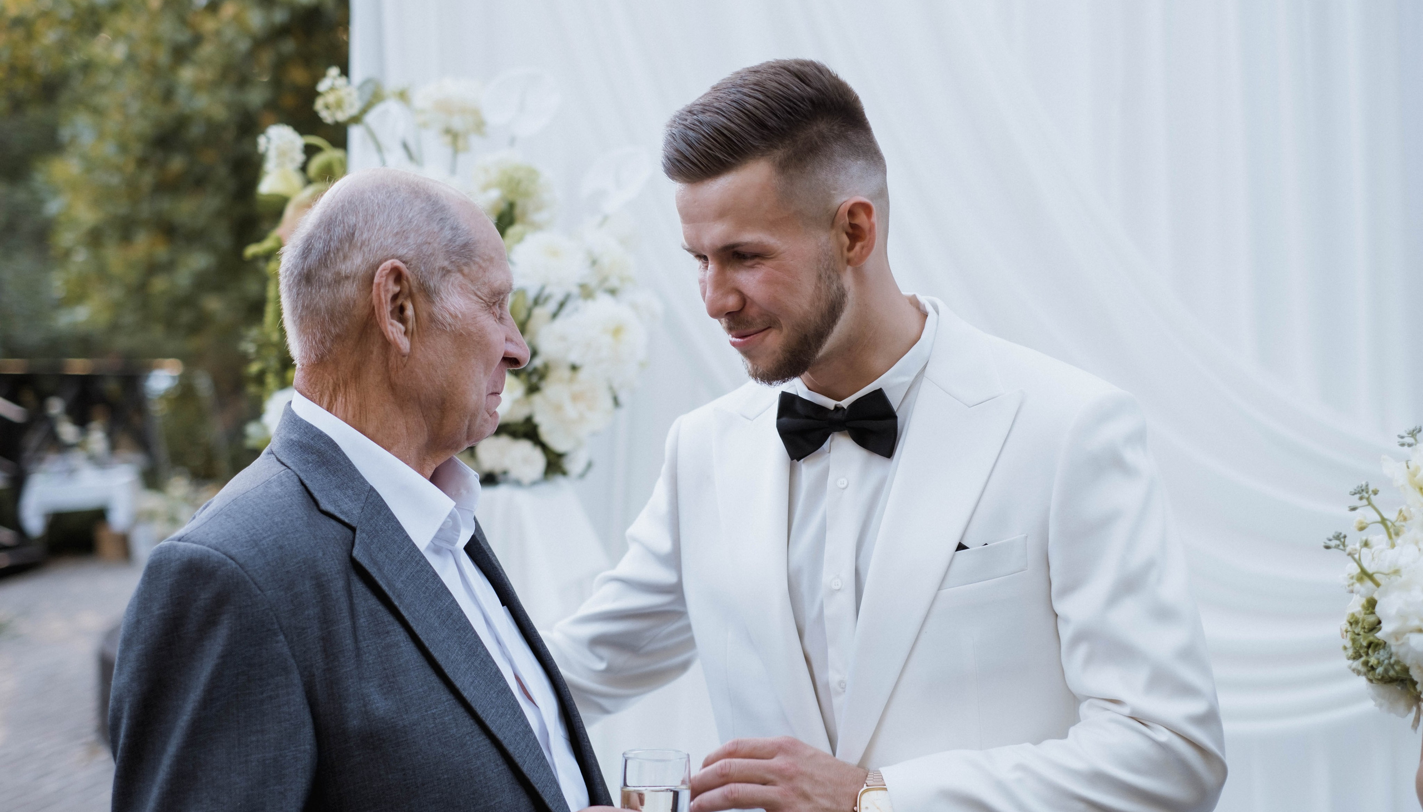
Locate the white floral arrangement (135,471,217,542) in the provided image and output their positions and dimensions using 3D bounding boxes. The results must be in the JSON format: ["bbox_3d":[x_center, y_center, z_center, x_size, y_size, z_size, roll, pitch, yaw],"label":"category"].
[{"bbox_3d":[-3.620,0.670,14.200,0.600,0.500,0.520,-1,2,-11],"label":"white floral arrangement"}]

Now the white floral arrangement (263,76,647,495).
[{"bbox_3d":[-0.311,-0.157,2.540,0.490,0.500,0.420,-1,2,-6],"label":"white floral arrangement"}]

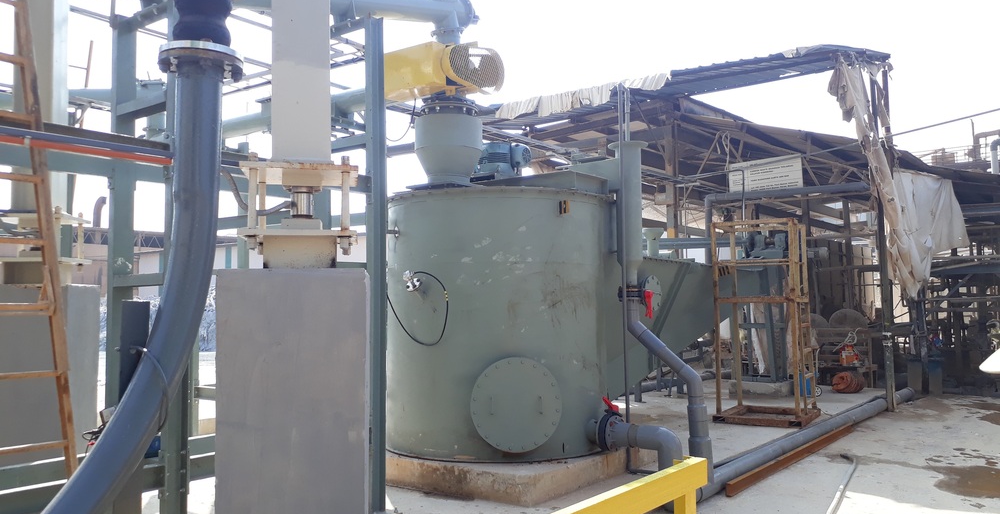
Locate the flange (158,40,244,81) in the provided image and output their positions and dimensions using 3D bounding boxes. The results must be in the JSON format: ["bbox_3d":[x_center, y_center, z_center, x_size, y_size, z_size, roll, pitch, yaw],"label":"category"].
[{"bbox_3d":[-1.079,-0.718,2.820,0.285,0.080,0.285,1,-5,-21],"label":"flange"}]

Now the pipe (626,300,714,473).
[{"bbox_3d":[1.497,1.169,6.861,0.760,1.550,0.220,-3,-5,31],"label":"pipe"}]

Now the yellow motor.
[{"bbox_3d":[-0.561,-1.818,7.658,0.900,0.470,0.640,-4,-5,37],"label":"yellow motor"}]

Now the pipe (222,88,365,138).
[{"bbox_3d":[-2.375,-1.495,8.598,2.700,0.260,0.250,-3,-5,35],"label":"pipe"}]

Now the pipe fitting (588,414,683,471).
[{"bbox_3d":[1.175,1.669,6.824,0.920,0.510,0.330,-4,-6,44],"label":"pipe fitting"}]

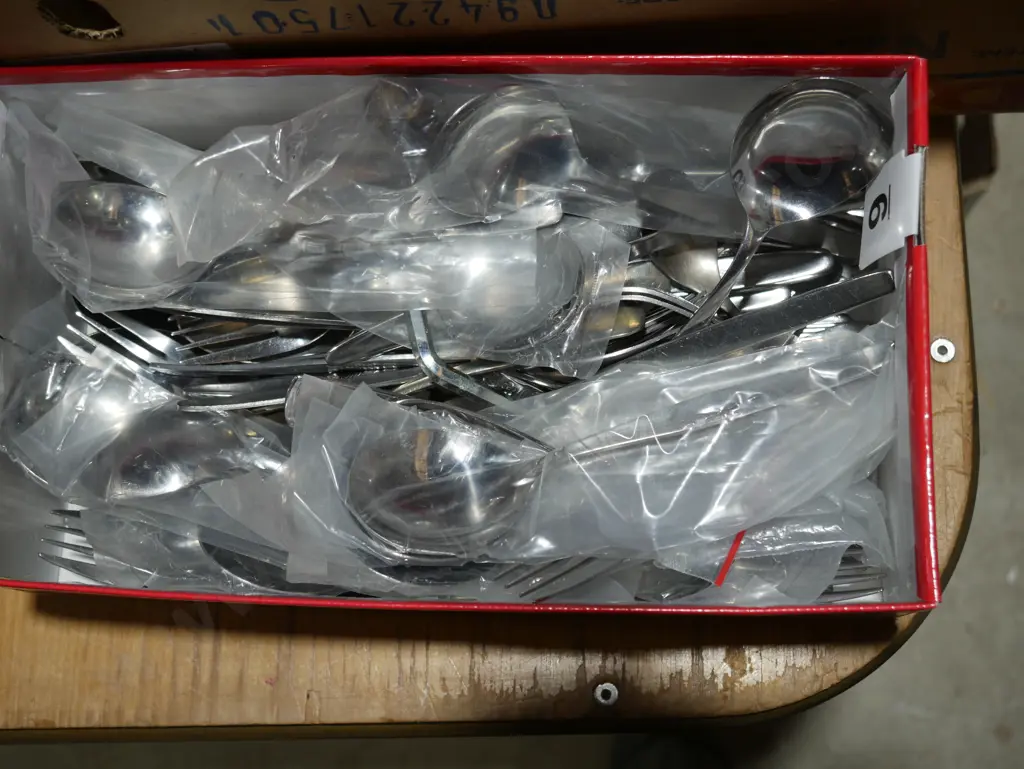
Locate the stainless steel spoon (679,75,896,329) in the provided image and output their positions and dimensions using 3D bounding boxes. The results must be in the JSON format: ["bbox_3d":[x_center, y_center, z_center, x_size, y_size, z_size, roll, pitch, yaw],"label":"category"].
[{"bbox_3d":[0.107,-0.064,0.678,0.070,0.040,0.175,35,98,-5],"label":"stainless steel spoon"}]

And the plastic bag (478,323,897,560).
[{"bbox_3d":[0.078,0.026,0.657,0.183,0.037,0.090,-12,81,-2],"label":"plastic bag"}]

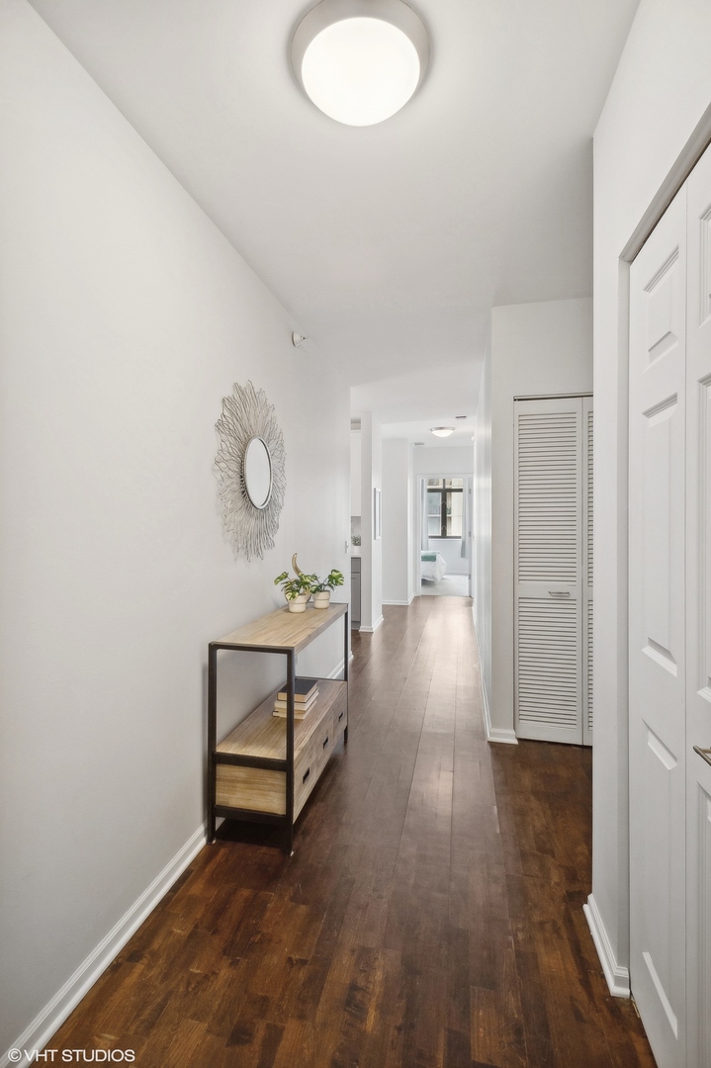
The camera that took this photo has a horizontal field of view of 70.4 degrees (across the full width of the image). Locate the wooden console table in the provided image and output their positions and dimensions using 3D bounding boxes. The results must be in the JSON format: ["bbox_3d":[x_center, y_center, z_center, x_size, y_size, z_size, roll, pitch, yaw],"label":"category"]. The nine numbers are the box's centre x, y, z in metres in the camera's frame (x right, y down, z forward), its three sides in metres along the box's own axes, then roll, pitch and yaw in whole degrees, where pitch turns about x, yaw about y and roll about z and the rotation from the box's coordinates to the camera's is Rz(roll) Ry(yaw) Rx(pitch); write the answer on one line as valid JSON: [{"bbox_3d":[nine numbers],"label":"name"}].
[{"bbox_3d":[-0.315,0.832,2.465,0.358,0.810,0.982,0,2,12],"label":"wooden console table"}]

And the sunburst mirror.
[{"bbox_3d":[-0.487,-0.293,2.438,0.053,0.830,0.825,0,2,12],"label":"sunburst mirror"}]

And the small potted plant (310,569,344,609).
[{"bbox_3d":[-0.170,0.313,2.847,0.185,0.205,0.180,0,2,12],"label":"small potted plant"}]

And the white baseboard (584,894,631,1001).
[{"bbox_3d":[0.756,1.224,1.527,0.053,0.081,0.308,0,2,12],"label":"white baseboard"}]

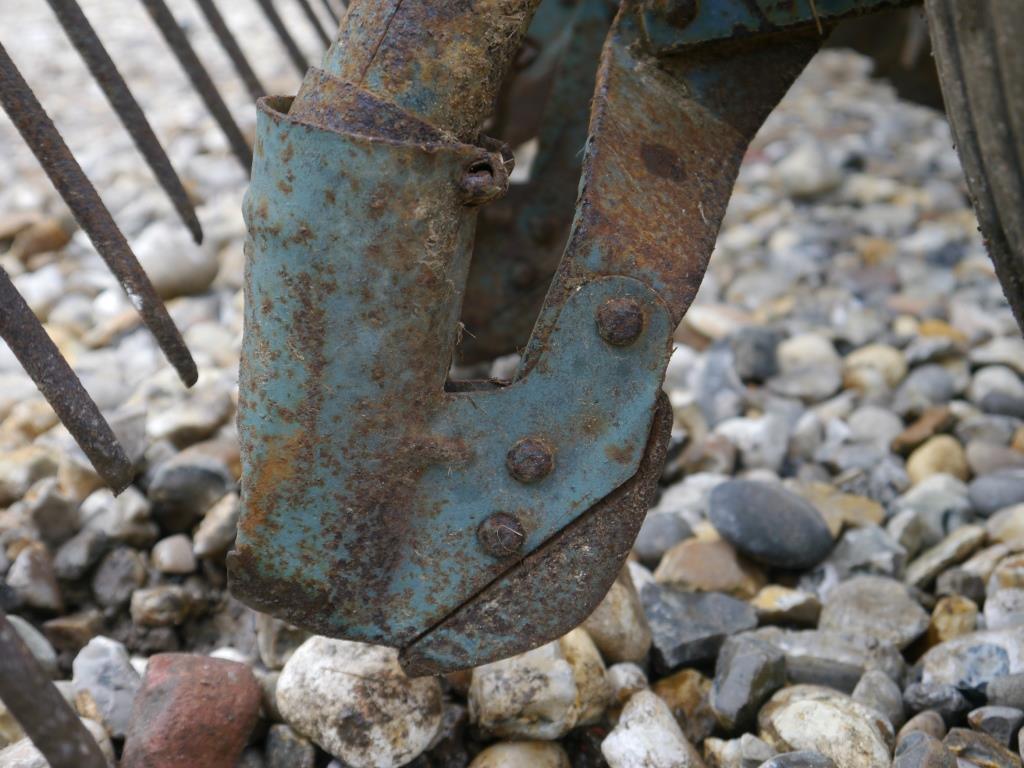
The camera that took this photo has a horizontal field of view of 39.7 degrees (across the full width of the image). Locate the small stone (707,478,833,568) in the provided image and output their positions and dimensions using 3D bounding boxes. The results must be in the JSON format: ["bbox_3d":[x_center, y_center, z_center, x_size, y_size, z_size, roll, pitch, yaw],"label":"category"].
[{"bbox_3d":[0.123,0.067,0.673,0.059,0.035,0.047,10,24,23],"label":"small stone"}]

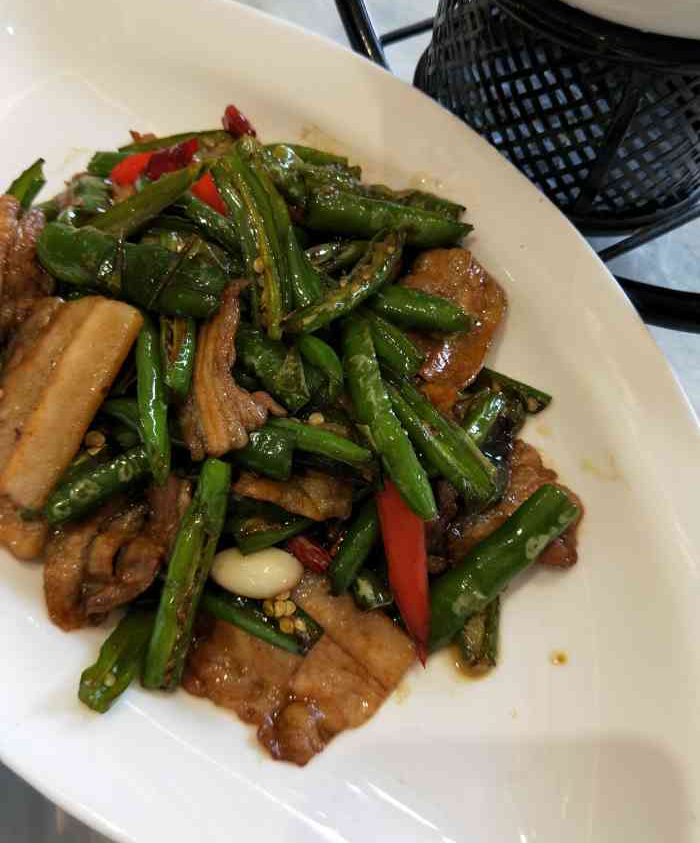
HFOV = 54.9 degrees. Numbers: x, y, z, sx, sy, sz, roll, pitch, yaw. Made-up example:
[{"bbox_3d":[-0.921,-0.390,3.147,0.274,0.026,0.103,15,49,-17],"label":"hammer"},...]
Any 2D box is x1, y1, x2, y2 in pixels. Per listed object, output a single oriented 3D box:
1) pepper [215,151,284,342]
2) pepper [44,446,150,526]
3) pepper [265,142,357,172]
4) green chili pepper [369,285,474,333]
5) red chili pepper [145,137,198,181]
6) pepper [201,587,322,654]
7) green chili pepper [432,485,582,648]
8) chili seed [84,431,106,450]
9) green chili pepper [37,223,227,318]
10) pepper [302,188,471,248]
[{"bbox_3d":[-0.037,-0.066,0.246,0.013,0.007,0.086,-13,63,-11],"label":"pepper"},{"bbox_3d":[-0.080,0.019,0.221,0.039,0.007,0.008,-35,72,-25],"label":"pepper"},{"bbox_3d":[-0.016,-0.114,0.291,0.037,0.007,0.009,6,63,-11],"label":"pepper"},{"bbox_3d":[0.026,-0.042,0.255,0.043,0.011,0.012,12,63,-13],"label":"green chili pepper"},{"bbox_3d":[-0.071,-0.106,0.271,0.008,0.006,0.026,40,63,14],"label":"red chili pepper"},{"bbox_3d":[-0.029,0.060,0.206,0.037,0.006,0.010,16,63,6],"label":"pepper"},{"bbox_3d":[0.049,0.045,0.215,0.063,0.012,0.013,-38,73,-17],"label":"green chili pepper"},{"bbox_3d":[-0.086,0.006,0.229,0.006,0.002,0.005,0,64,-5],"label":"chili seed"},{"bbox_3d":[-0.078,-0.054,0.239,0.064,0.014,0.020,15,63,2],"label":"green chili pepper"},{"bbox_3d":[0.015,-0.080,0.266,0.065,0.013,0.016,5,63,-8],"label":"pepper"}]

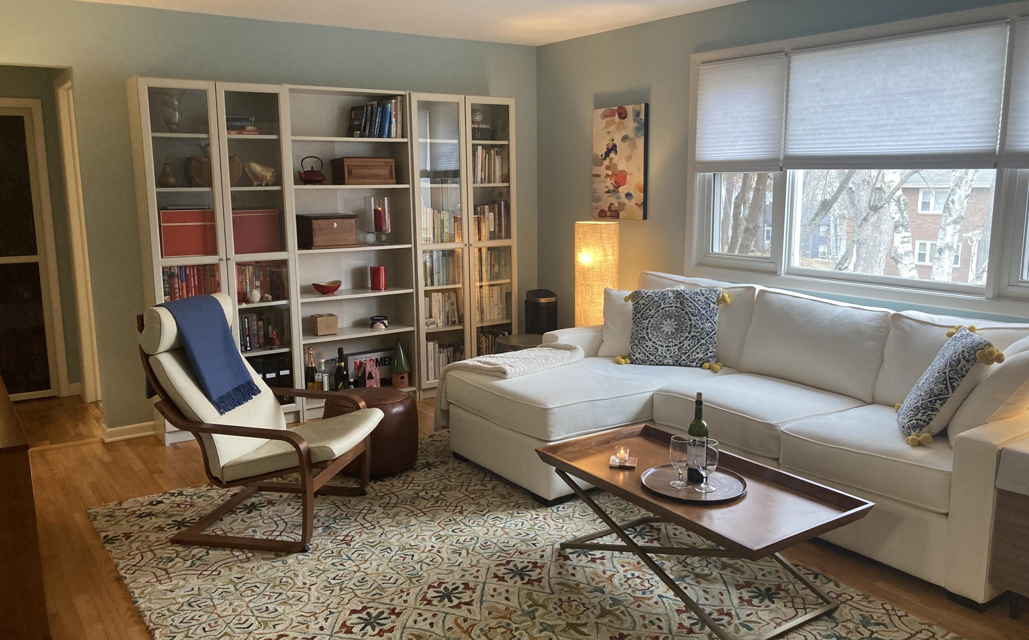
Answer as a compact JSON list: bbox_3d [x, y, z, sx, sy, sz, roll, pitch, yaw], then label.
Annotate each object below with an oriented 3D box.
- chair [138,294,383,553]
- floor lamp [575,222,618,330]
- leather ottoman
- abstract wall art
[{"bbox_3d":[-1.093,0.396,3.667,0.840,0.985,0.670,2,11,10],"label":"chair"},{"bbox_3d":[0.523,-0.022,5.367,0.275,1.200,0.275,0,10,0],"label":"floor lamp"},{"bbox_3d":[-0.756,0.574,4.384,0.500,0.375,0.500,0,10,0],"label":"leather ottoman"},{"bbox_3d":[0.684,-1.022,5.449,0.036,0.733,0.504,-7,12,-33],"label":"abstract wall art"}]

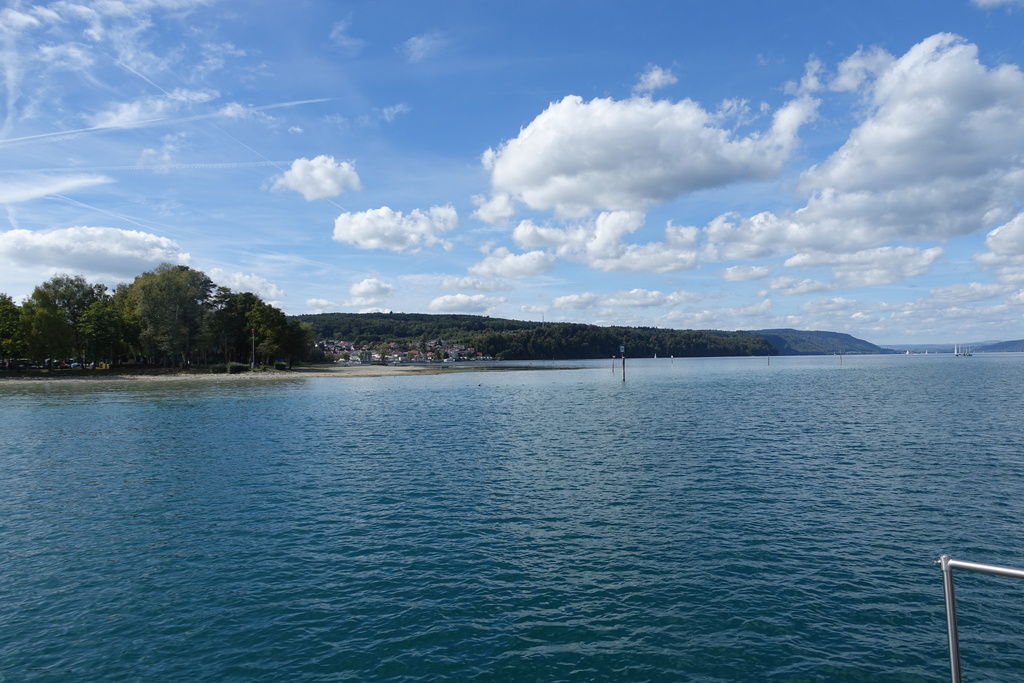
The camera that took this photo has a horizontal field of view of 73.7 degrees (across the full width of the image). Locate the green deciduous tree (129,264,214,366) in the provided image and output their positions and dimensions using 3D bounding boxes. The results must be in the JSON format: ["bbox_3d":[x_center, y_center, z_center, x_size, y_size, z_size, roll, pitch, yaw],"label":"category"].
[{"bbox_3d":[-56.359,-4.221,113.000,12.800,17.000,12.300,0,-2,-27],"label":"green deciduous tree"}]

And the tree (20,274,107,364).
[{"bbox_3d":[-74.892,-3.340,114.000,12.200,15.800,11.800,0,-2,-33],"label":"tree"}]

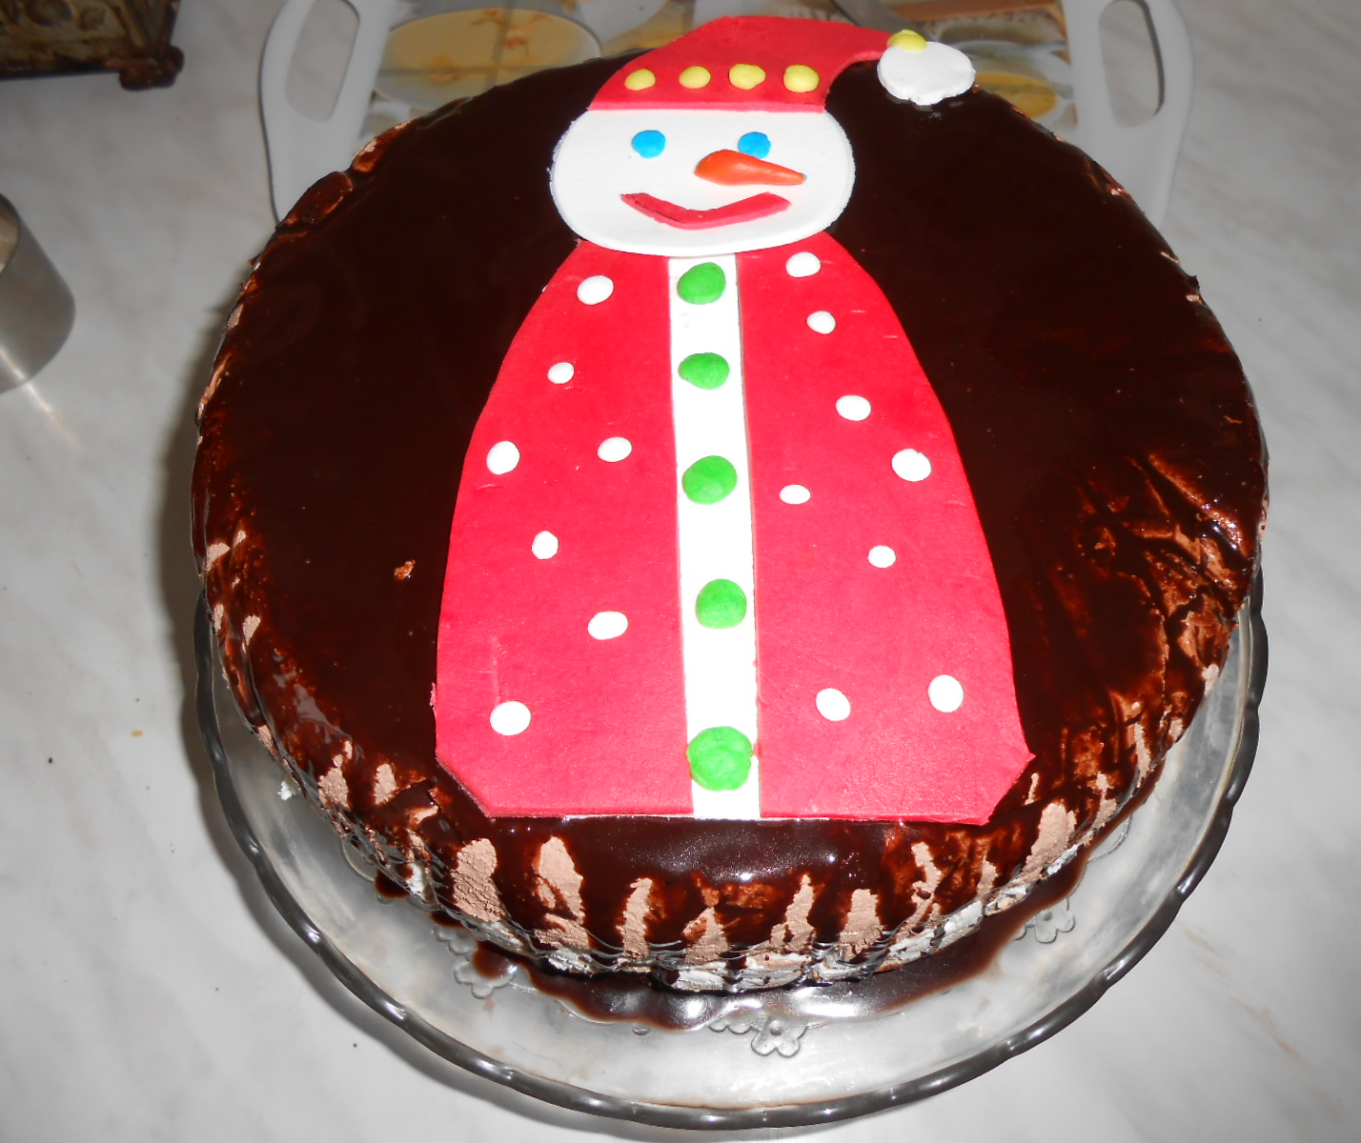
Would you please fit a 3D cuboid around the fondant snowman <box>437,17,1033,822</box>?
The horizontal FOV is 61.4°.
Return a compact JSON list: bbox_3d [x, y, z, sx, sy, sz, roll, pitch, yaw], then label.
[{"bbox_3d":[0.018,-0.066,0.290,0.135,0.016,0.267,-1,57,2],"label":"fondant snowman"}]

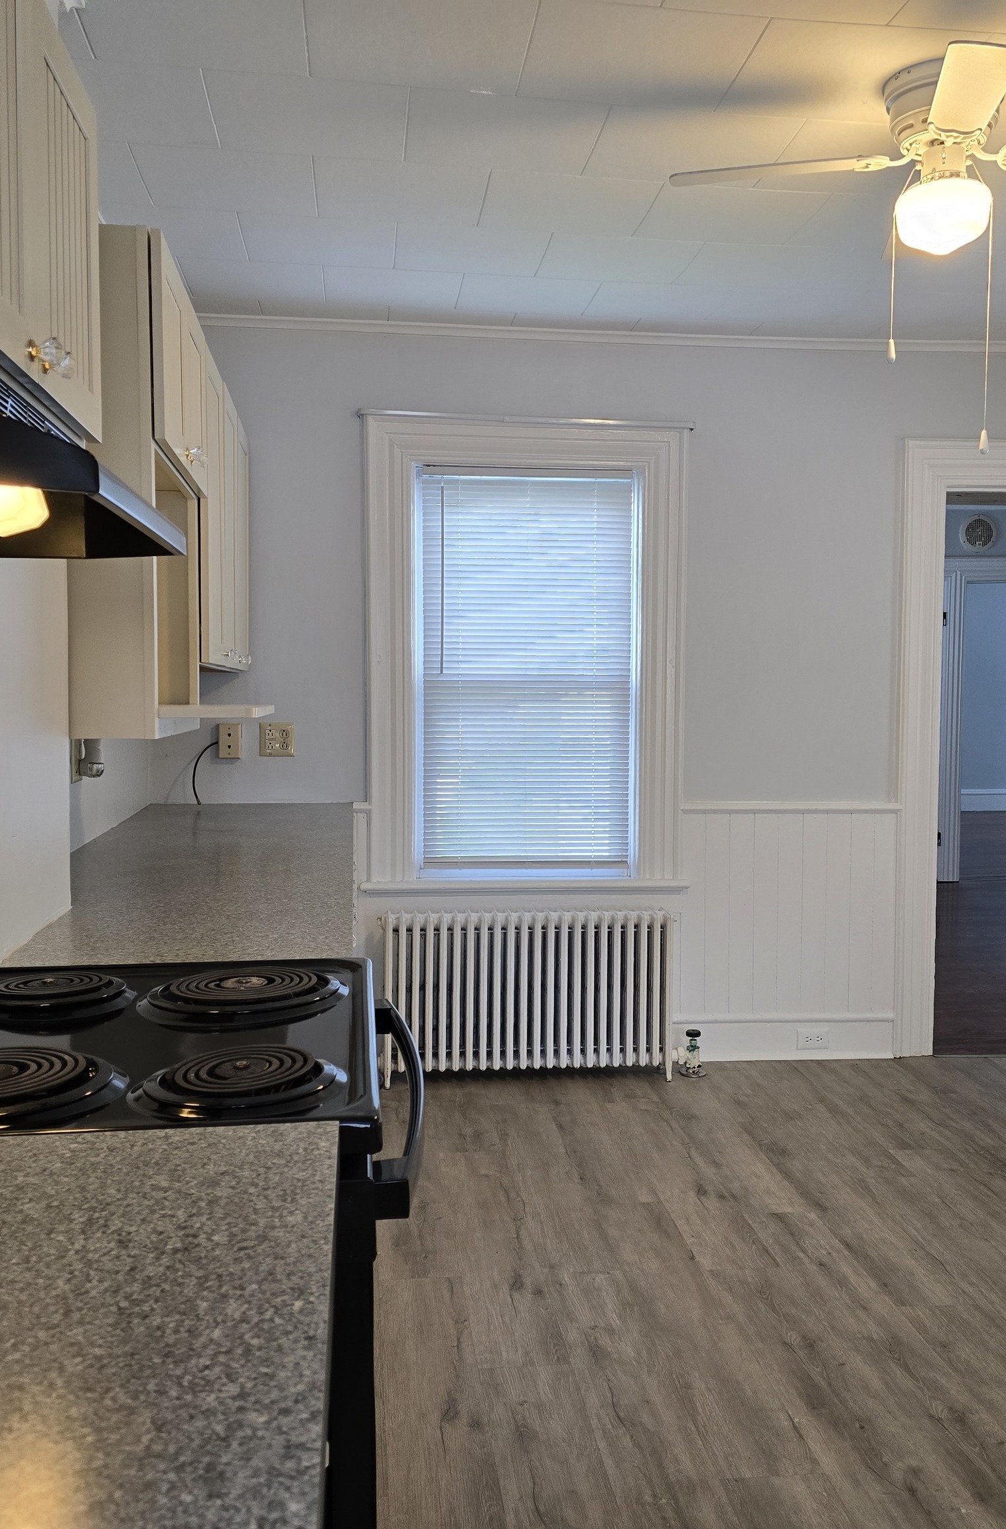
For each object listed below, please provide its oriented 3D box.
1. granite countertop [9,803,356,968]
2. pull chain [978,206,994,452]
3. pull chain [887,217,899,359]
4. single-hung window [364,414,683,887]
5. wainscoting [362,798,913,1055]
[{"bbox_3d":[-0.706,0.236,3.265,0.692,0.040,2.585,0,4,-6],"label":"granite countertop"},{"bbox_3d":[0.992,-0.887,2.771,0.018,0.492,0.018,0,4,-6],"label":"pull chain"},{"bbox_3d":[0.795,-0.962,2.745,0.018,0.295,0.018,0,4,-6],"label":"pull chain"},{"bbox_3d":[0.080,-0.373,4.639,1.109,1.589,0.110,0,4,-6],"label":"single-hung window"},{"bbox_3d":[0.452,0.593,4.724,1.913,0.923,0.045,0,4,-6],"label":"wainscoting"}]

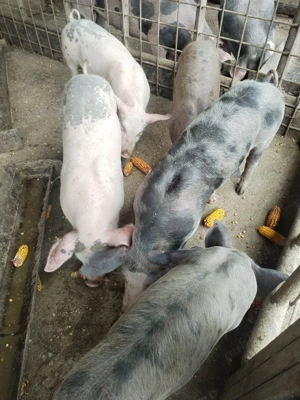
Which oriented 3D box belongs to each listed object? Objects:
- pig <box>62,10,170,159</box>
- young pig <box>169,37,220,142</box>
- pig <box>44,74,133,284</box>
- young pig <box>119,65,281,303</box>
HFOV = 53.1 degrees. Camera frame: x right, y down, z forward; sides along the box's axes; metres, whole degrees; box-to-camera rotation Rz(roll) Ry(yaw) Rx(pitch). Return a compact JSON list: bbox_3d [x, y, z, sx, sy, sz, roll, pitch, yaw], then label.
[{"bbox_3d":[-0.293,-0.840,2.120,0.360,0.560,1.100,-21,51,-18],"label":"pig"},{"bbox_3d":[0.277,-0.523,1.845,0.290,0.550,1.050,5,48,5],"label":"young pig"},{"bbox_3d":[-0.273,-0.170,1.520,0.330,0.560,1.110,-2,48,-2],"label":"pig"},{"bbox_3d":[0.267,-0.107,1.439,0.340,0.600,1.190,31,55,25],"label":"young pig"}]

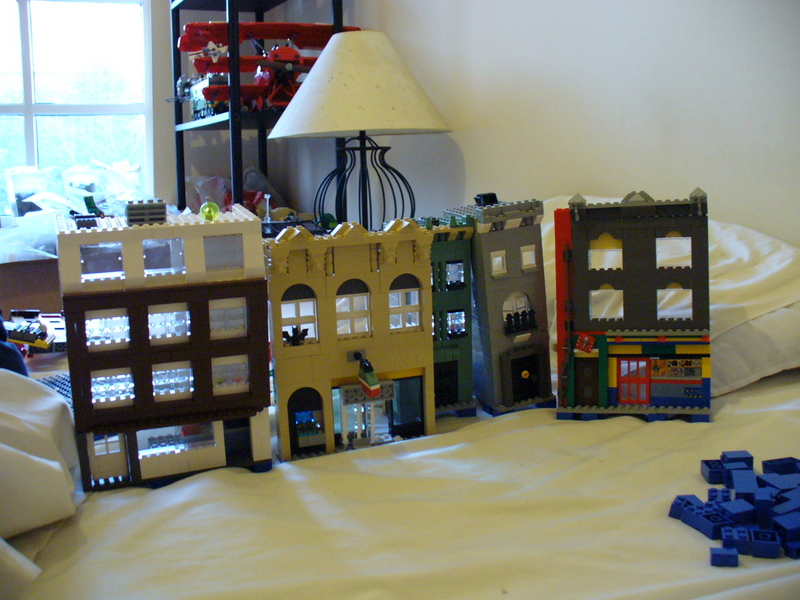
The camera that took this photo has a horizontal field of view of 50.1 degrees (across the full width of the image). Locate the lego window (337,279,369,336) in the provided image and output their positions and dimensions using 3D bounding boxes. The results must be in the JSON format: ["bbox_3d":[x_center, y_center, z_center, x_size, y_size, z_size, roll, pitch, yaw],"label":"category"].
[{"bbox_3d":[-0.042,0.005,0.754,0.032,0.051,0.009,-6,12,-17],"label":"lego window"}]

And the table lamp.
[{"bbox_3d":[-0.067,-0.252,1.580,0.336,0.480,0.336,-2,10,0],"label":"table lamp"}]

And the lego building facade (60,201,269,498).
[{"bbox_3d":[-0.210,0.037,0.766,0.162,0.227,0.114,-5,15,-20],"label":"lego building facade"}]

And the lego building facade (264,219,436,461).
[{"bbox_3d":[-0.051,0.031,0.791,0.149,0.212,0.114,-6,12,-17],"label":"lego building facade"}]

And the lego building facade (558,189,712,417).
[{"bbox_3d":[0.233,0.005,0.857,0.146,0.223,0.069,-1,5,16],"label":"lego building facade"}]

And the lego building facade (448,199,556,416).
[{"bbox_3d":[0.103,0.000,0.897,0.070,0.214,0.108,-11,15,-16],"label":"lego building facade"}]

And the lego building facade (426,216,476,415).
[{"bbox_3d":[0.025,0.013,0.854,0.070,0.193,0.103,-6,13,-17],"label":"lego building facade"}]

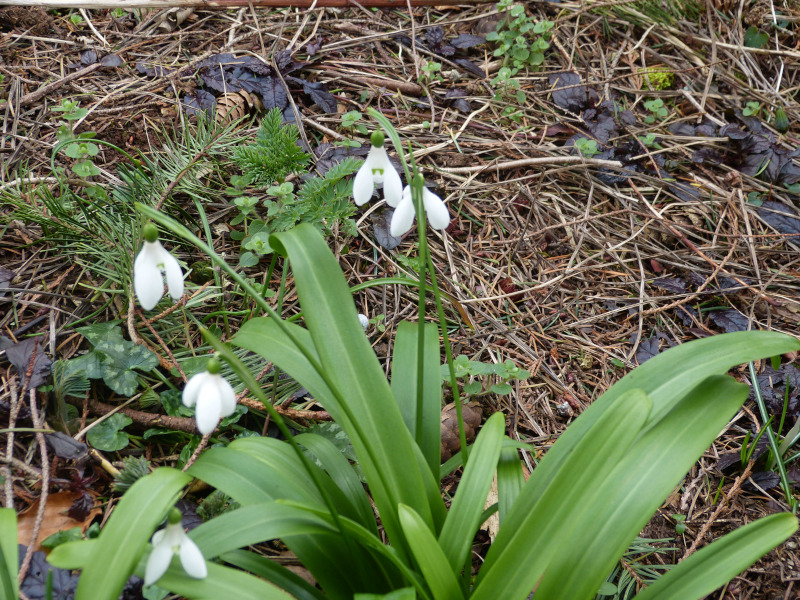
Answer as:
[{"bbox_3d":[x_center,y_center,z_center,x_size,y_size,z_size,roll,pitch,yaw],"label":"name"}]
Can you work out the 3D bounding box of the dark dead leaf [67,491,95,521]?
[{"bbox_3d":[-0.137,0.088,0.615,0.012,0.006,0.012,0,42,0],"label":"dark dead leaf"}]

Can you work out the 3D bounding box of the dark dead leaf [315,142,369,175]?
[{"bbox_3d":[-0.038,-0.091,0.925,0.035,0.012,0.027,0,40,0],"label":"dark dead leaf"}]

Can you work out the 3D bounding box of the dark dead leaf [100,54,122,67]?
[{"bbox_3d":[-0.206,-0.171,1.020,0.017,0.007,0.009,0,40,0],"label":"dark dead leaf"}]

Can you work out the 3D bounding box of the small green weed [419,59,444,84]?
[{"bbox_3d":[0.025,-0.183,1.148,0.021,0.020,0.020,0,34,0],"label":"small green weed"}]

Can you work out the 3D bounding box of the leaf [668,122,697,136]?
[{"bbox_3d":[0.183,-0.111,0.929,0.018,0.006,0.011,0,38,0],"label":"leaf"}]

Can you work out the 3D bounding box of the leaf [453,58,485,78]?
[{"bbox_3d":[0.048,-0.161,0.993,0.014,0.009,0.030,-23,44,-27],"label":"leaf"}]

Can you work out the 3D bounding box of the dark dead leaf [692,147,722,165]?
[{"bbox_3d":[0.174,-0.082,0.809,0.017,0.005,0.012,0,42,0],"label":"dark dead leaf"}]

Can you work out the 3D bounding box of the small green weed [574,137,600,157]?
[{"bbox_3d":[0.105,-0.086,0.806,0.014,0.007,0.010,0,42,0],"label":"small green weed"}]

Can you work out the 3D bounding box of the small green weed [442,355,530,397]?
[{"bbox_3d":[0.041,0.035,0.671,0.040,0.014,0.020,0,42,0],"label":"small green weed"}]

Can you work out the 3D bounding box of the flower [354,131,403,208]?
[{"bbox_3d":[-0.009,-0.052,0.573,0.021,0.032,0.020,0,38,0],"label":"flower"}]

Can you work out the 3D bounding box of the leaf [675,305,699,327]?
[{"bbox_3d":[0.161,0.009,0.806,0.013,0.007,0.013,0,40,0],"label":"leaf"}]

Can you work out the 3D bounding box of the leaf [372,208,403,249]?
[{"bbox_3d":[-0.007,-0.041,0.841,0.019,0.011,0.027,0,38,0],"label":"leaf"}]

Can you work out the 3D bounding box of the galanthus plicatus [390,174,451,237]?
[{"bbox_3d":[0.008,-0.037,0.565,0.024,0.028,0.021,0,40,0],"label":"galanthus plicatus"}]

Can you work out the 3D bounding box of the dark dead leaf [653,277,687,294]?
[{"bbox_3d":[0.150,-0.008,0.798,0.020,0.005,0.012,0,38,0],"label":"dark dead leaf"}]

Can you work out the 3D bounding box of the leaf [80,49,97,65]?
[{"bbox_3d":[-0.192,-0.150,0.884,0.010,0.004,0.013,0,42,0],"label":"leaf"}]

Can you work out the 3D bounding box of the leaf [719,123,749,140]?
[{"bbox_3d":[0.192,-0.097,0.827,0.017,0.005,0.012,0,42,0],"label":"leaf"}]

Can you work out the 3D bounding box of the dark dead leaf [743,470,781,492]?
[{"bbox_3d":[0.159,0.080,0.629,0.017,0.005,0.012,0,42,0],"label":"dark dead leaf"}]

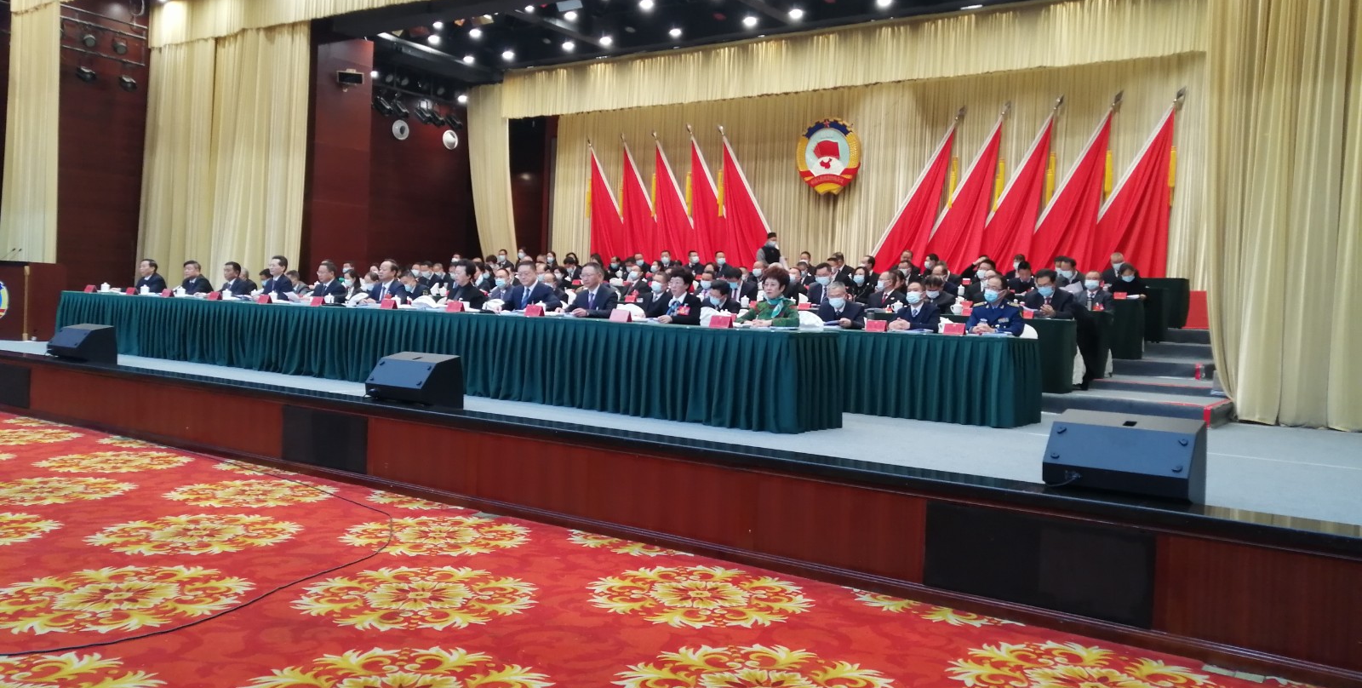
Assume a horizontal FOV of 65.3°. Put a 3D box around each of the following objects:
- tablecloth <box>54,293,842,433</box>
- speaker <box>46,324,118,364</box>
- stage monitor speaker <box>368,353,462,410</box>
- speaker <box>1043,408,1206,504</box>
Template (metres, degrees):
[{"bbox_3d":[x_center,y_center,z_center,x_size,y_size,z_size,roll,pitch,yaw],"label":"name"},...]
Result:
[{"bbox_3d":[-3.705,-0.026,11.562,11.930,0.752,0.713,4,3,37],"label":"tablecloth"},{"bbox_3d":[-6.702,0.003,11.914,0.688,0.433,0.440,4,3,37],"label":"speaker"},{"bbox_3d":[-2.156,0.301,8.602,0.688,0.433,0.440,4,3,37],"label":"stage monitor speaker"},{"bbox_3d":[2.265,0.590,5.431,0.688,0.433,0.440,4,3,37],"label":"speaker"}]

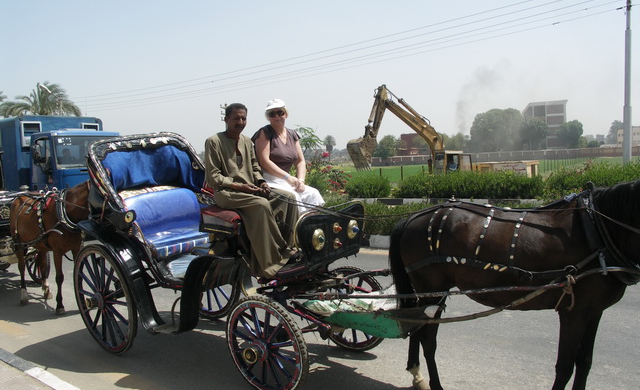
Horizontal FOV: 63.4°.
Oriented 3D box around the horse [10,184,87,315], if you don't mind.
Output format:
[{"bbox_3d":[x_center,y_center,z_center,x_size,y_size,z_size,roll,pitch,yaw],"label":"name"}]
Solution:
[{"bbox_3d":[-3.224,0.577,6.362,2.170,1.660,0.550,0,4,36],"label":"horse"}]

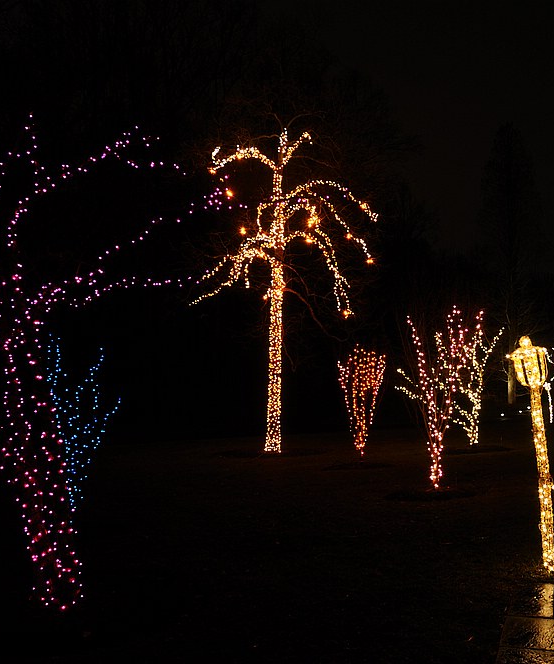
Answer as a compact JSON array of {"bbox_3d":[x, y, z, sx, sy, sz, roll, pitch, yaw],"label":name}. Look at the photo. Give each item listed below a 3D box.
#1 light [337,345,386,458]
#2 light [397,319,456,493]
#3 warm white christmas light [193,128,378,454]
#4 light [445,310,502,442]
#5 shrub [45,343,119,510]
[{"bbox_3d":[1.938,1.630,17.280,1.107,2.688,1.052,0,-5,0],"label":"light"},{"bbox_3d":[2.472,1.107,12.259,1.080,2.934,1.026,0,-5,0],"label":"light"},{"bbox_3d":[0.217,-1.123,19.419,4.771,8.515,4.294,0,-5,0],"label":"warm white christmas light"},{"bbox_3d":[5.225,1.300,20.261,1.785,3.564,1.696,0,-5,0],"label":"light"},{"bbox_3d":[-2.538,1.234,9.865,0.975,2.302,0.877,0,-5,0],"label":"shrub"}]

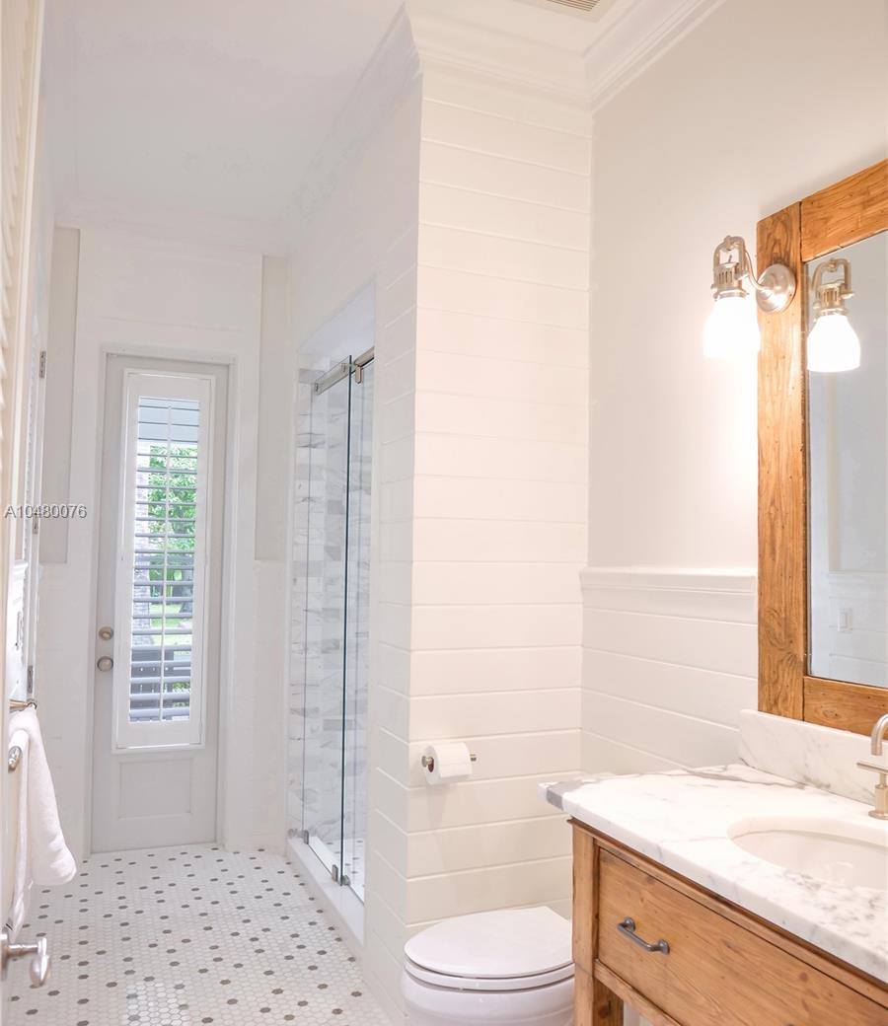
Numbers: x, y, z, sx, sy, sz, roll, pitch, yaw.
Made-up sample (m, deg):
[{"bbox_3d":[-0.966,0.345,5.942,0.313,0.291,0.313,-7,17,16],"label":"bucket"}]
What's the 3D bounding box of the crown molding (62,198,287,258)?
[{"bbox_3d":[-1.272,-1.393,3.956,1.085,0.136,0.095,2,-3,-23],"label":"crown molding"}]

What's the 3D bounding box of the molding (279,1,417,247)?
[{"bbox_3d":[-0.446,-1.417,3.340,0.095,0.136,1.880,2,-3,-23],"label":"molding"}]

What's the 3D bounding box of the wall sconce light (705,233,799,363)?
[{"bbox_3d":[0.711,-0.506,1.947,0.205,0.280,0.130,2,-3,-23],"label":"wall sconce light"}]

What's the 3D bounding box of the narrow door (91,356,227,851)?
[{"bbox_3d":[-1.362,0.424,3.985,0.585,2.360,0.060,2,-3,-23],"label":"narrow door"}]

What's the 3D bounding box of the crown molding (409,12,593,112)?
[{"bbox_3d":[0.197,-1.447,2.645,0.728,0.136,0.095,2,-3,-23],"label":"crown molding"}]

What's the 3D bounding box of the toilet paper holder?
[{"bbox_3d":[0.011,0.744,2.463,0.165,0.048,0.080,2,-3,-23],"label":"toilet paper holder"}]

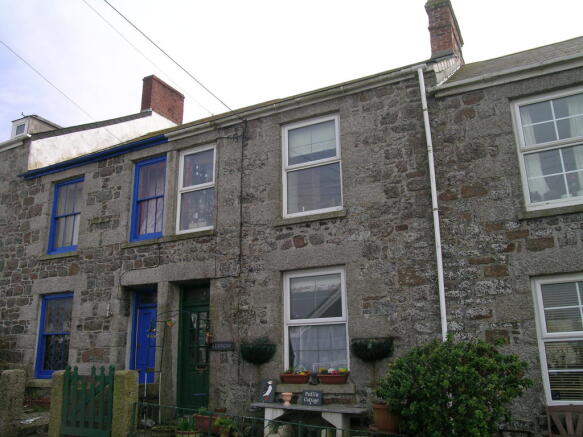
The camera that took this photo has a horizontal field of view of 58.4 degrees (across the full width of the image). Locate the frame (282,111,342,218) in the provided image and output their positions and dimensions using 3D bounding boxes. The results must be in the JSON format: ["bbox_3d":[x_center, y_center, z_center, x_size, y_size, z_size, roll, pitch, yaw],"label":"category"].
[{"bbox_3d":[0.360,-0.860,8.774,1.090,1.690,0.090,-9,-17,25],"label":"frame"}]

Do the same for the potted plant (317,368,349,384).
[{"bbox_3d":[0.651,2.354,7.806,0.488,0.225,0.180,-9,-17,27],"label":"potted plant"}]

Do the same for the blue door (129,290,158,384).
[{"bbox_3d":[-2.679,2.373,9.660,0.850,2.120,0.090,-9,-17,25],"label":"blue door"}]

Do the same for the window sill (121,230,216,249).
[{"bbox_3d":[-2.284,0.406,9.707,2.180,0.110,0.190,-9,-17,25],"label":"window sill"}]

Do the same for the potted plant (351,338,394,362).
[{"bbox_3d":[1.150,1.865,7.327,0.670,0.325,0.270,-9,-17,25],"label":"potted plant"}]

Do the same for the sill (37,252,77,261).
[{"bbox_3d":[-4.988,0.817,11.381,1.252,0.112,0.188,-9,-17,27],"label":"sill"}]

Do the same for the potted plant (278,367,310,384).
[{"bbox_3d":[0.083,2.432,8.101,0.488,0.247,0.180,-9,-17,27],"label":"potted plant"}]

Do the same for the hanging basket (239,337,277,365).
[{"bbox_3d":[-0.588,2.128,8.404,0.615,0.443,0.285,-9,-17,27],"label":"hanging basket"}]

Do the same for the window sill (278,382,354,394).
[{"bbox_3d":[0.386,2.582,7.942,1.305,0.135,0.202,-9,-17,27],"label":"window sill"}]

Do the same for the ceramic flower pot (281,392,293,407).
[{"bbox_3d":[-0.078,2.660,7.686,0.172,0.180,0.173,-1,-15,0],"label":"ceramic flower pot"}]

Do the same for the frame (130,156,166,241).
[{"bbox_3d":[-2.854,-0.398,10.641,0.960,1.688,0.105,-9,-17,27],"label":"frame"}]

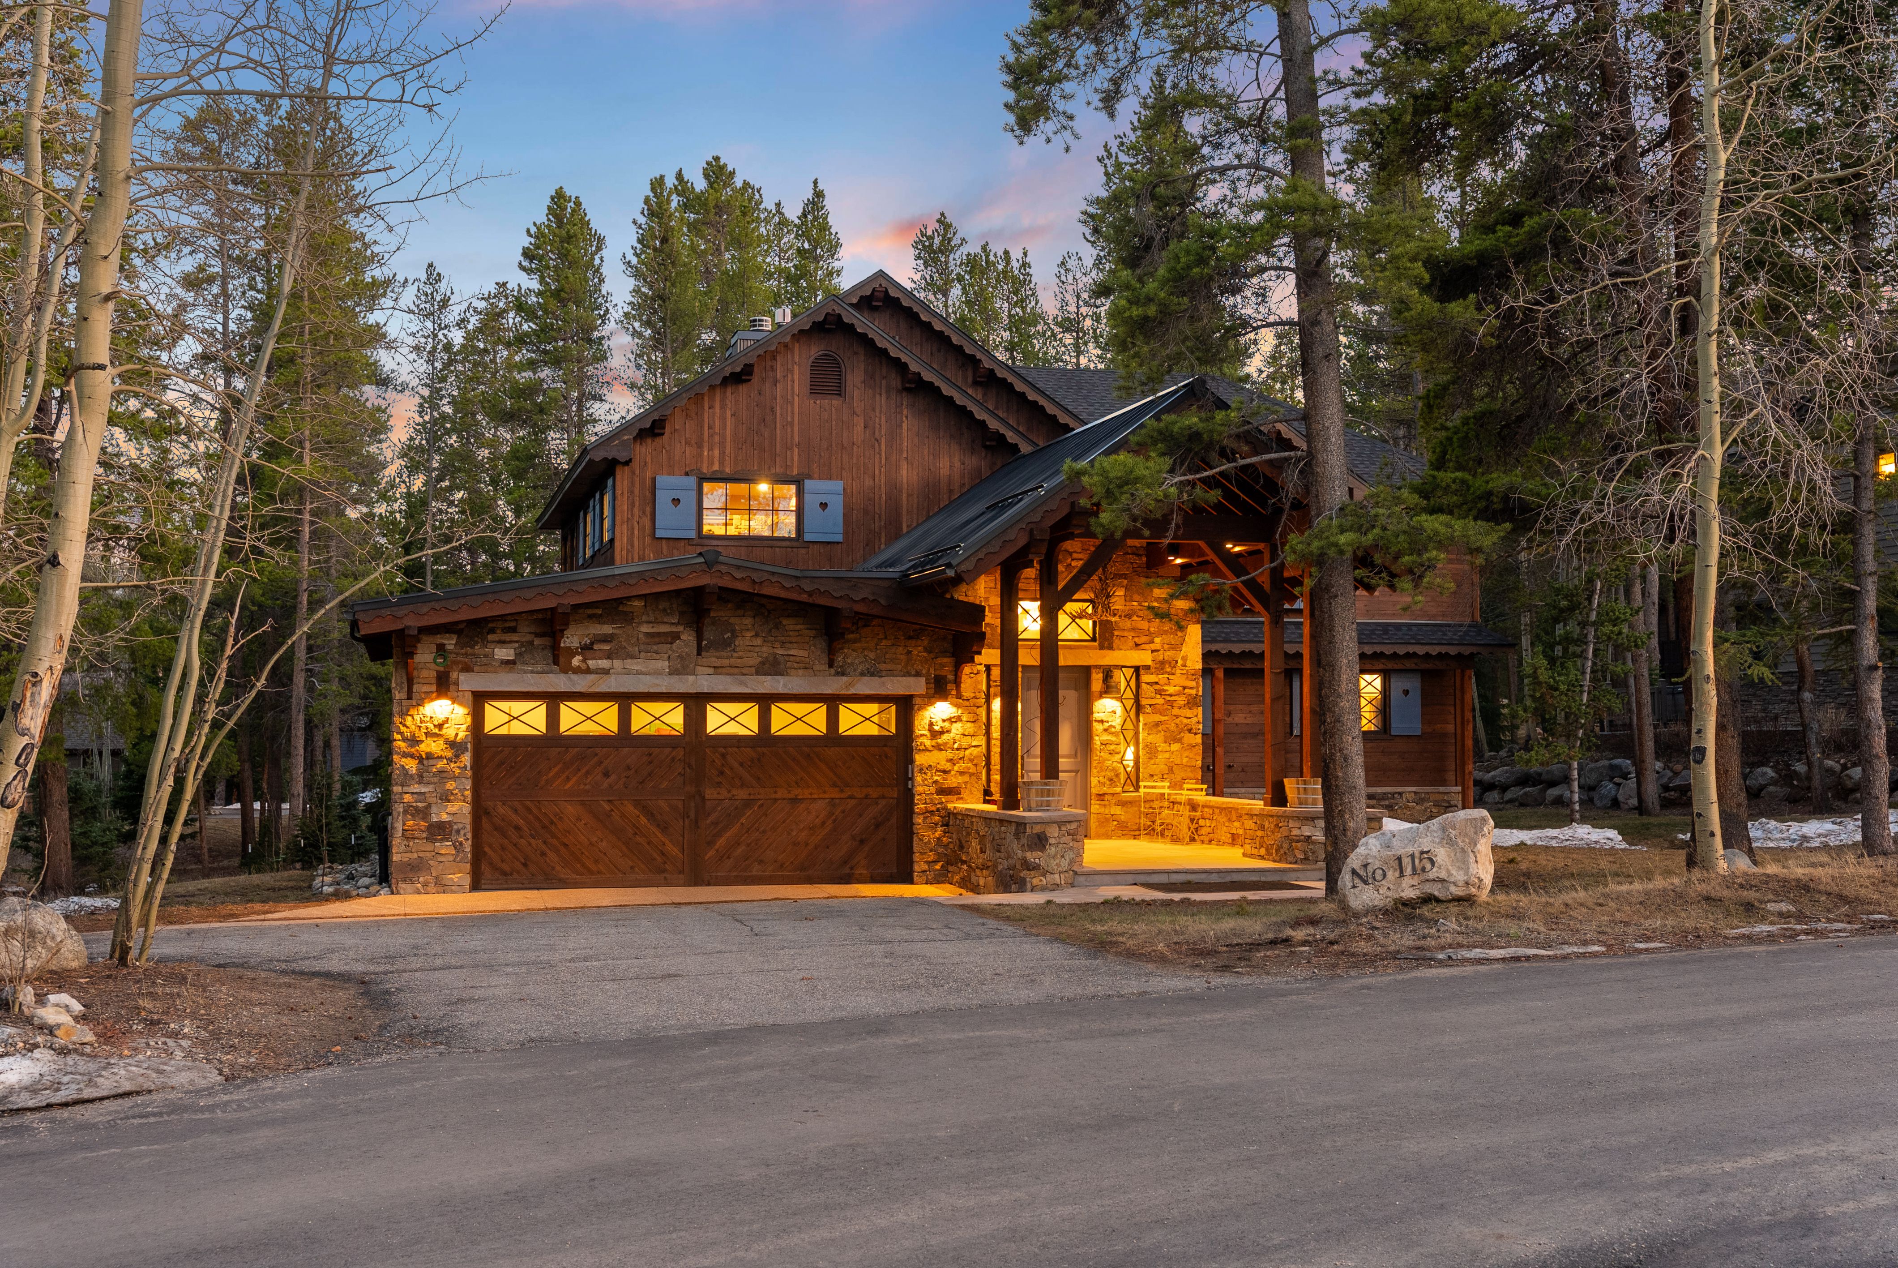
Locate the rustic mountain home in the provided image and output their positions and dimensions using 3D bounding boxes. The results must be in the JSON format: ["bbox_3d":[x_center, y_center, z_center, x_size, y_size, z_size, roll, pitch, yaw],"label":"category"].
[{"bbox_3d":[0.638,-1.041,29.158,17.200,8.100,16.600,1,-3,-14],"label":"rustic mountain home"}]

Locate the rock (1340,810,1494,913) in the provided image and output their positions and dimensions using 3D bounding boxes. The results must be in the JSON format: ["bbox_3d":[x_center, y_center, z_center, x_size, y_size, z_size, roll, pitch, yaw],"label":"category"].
[{"bbox_3d":[4.230,1.982,18.532,1.280,0.890,0.750,0,-2,0],"label":"rock"}]

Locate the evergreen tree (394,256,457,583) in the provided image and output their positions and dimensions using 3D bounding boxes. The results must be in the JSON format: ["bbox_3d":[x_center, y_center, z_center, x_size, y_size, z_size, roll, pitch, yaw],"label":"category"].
[{"bbox_3d":[-10.163,-1.868,40.118,1.450,10.800,1.450,0,-2,0],"label":"evergreen tree"}]

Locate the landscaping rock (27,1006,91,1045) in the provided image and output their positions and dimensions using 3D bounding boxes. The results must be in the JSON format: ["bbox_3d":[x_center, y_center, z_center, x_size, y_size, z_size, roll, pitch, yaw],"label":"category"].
[{"bbox_3d":[-4.454,1.944,10.226,0.280,0.165,0.210,0,-2,0],"label":"landscaping rock"}]

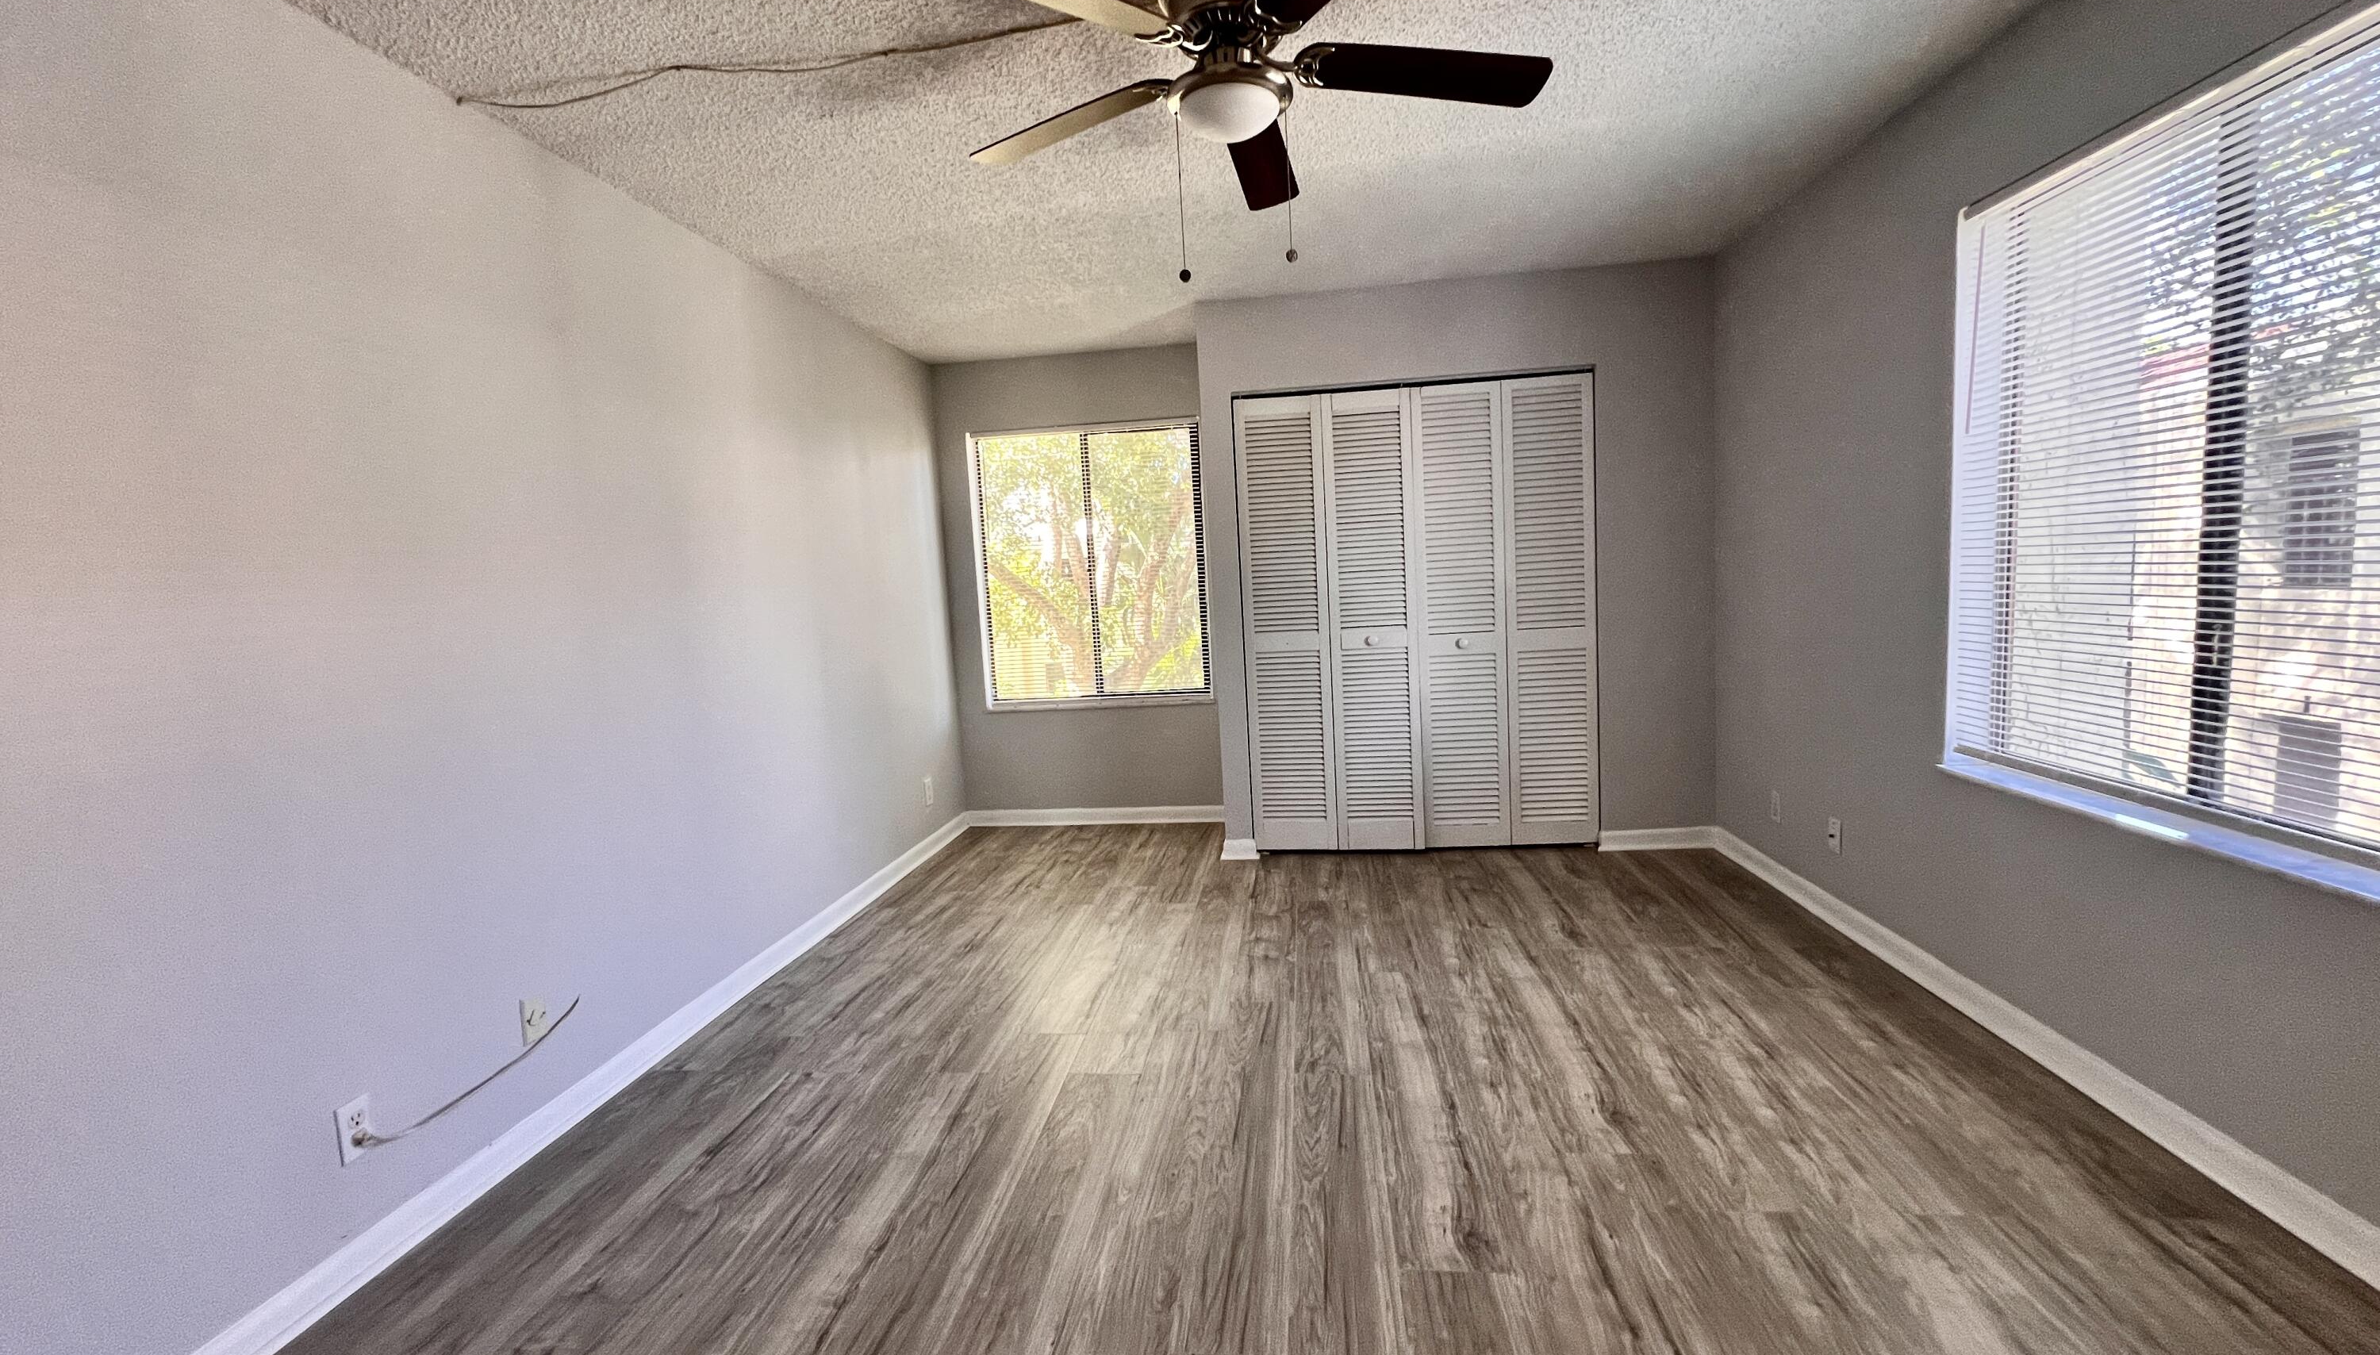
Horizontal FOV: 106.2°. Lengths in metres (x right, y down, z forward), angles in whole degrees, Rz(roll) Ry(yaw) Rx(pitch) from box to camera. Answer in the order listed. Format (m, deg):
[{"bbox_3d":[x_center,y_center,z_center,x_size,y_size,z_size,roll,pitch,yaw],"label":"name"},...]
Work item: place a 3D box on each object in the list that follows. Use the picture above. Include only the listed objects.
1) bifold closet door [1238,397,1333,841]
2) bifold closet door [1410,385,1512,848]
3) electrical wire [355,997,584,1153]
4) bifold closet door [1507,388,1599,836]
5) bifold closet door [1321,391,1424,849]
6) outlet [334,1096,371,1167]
[{"bbox_3d":[0.440,-0.213,3.997,0.385,2.016,0.030,-2,6,7],"label":"bifold closet door"},{"bbox_3d":[1.187,-0.246,3.902,0.379,2.016,0.030,-2,6,7],"label":"bifold closet door"},{"bbox_3d":[-1.590,0.887,2.024,0.035,0.069,0.562,-2,6,7],"label":"electrical wire"},{"bbox_3d":[1.557,-0.262,3.855,0.368,2.016,0.030,-2,6,7],"label":"bifold closet door"},{"bbox_3d":[0.815,-0.229,3.950,0.371,2.016,0.030,-2,6,7],"label":"bifold closet door"},{"bbox_3d":[-1.635,0.883,1.756,0.008,0.115,0.067,-2,6,7],"label":"outlet"}]

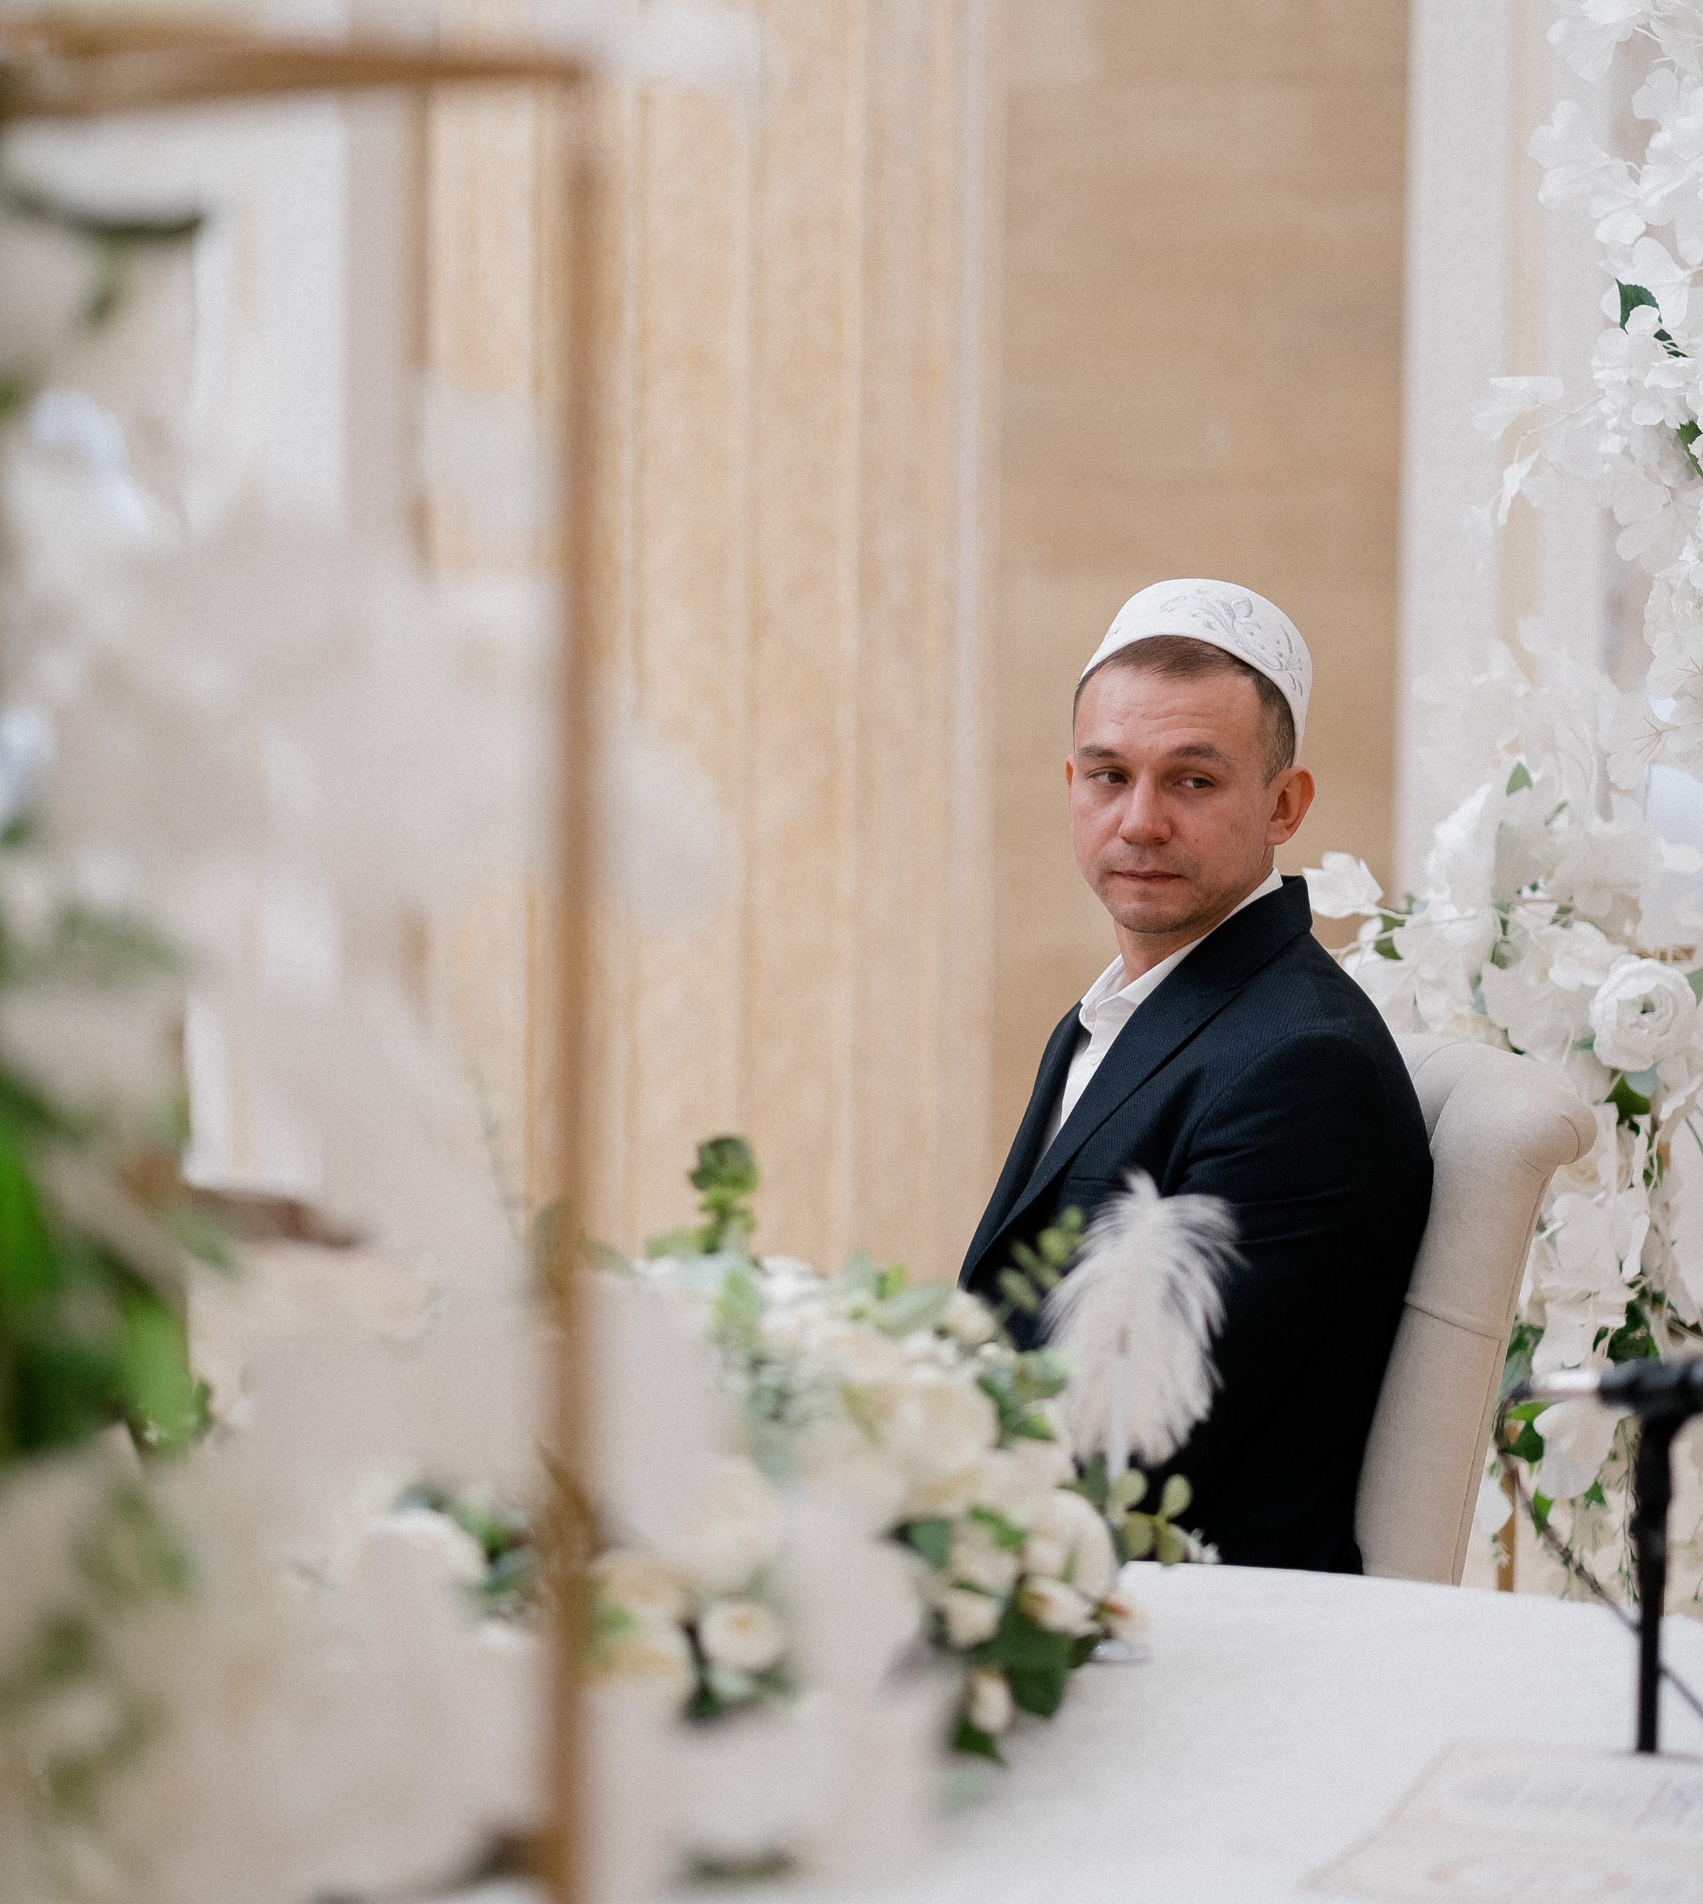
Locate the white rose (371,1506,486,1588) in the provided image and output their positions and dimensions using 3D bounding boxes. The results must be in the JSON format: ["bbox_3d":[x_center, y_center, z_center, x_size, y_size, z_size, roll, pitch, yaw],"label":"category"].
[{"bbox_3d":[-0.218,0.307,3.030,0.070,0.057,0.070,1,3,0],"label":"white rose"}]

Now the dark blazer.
[{"bbox_3d":[0.224,0.256,4.230,0.380,0.630,0.480,-1,4,-29],"label":"dark blazer"}]

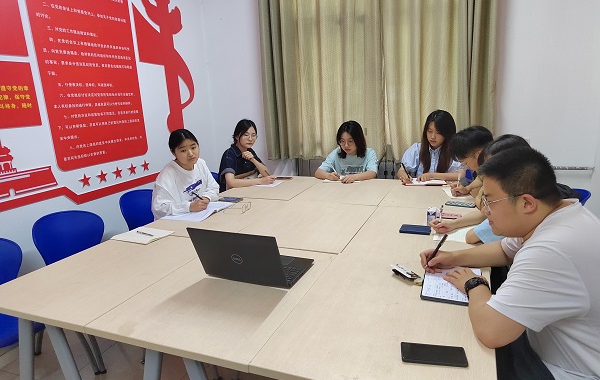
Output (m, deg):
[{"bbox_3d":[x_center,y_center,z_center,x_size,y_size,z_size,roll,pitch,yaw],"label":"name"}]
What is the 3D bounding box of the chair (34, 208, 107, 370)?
[{"bbox_3d":[-1.257,0.546,2.422,0.550,0.830,0.490,3,15,26],"label":"chair"}]

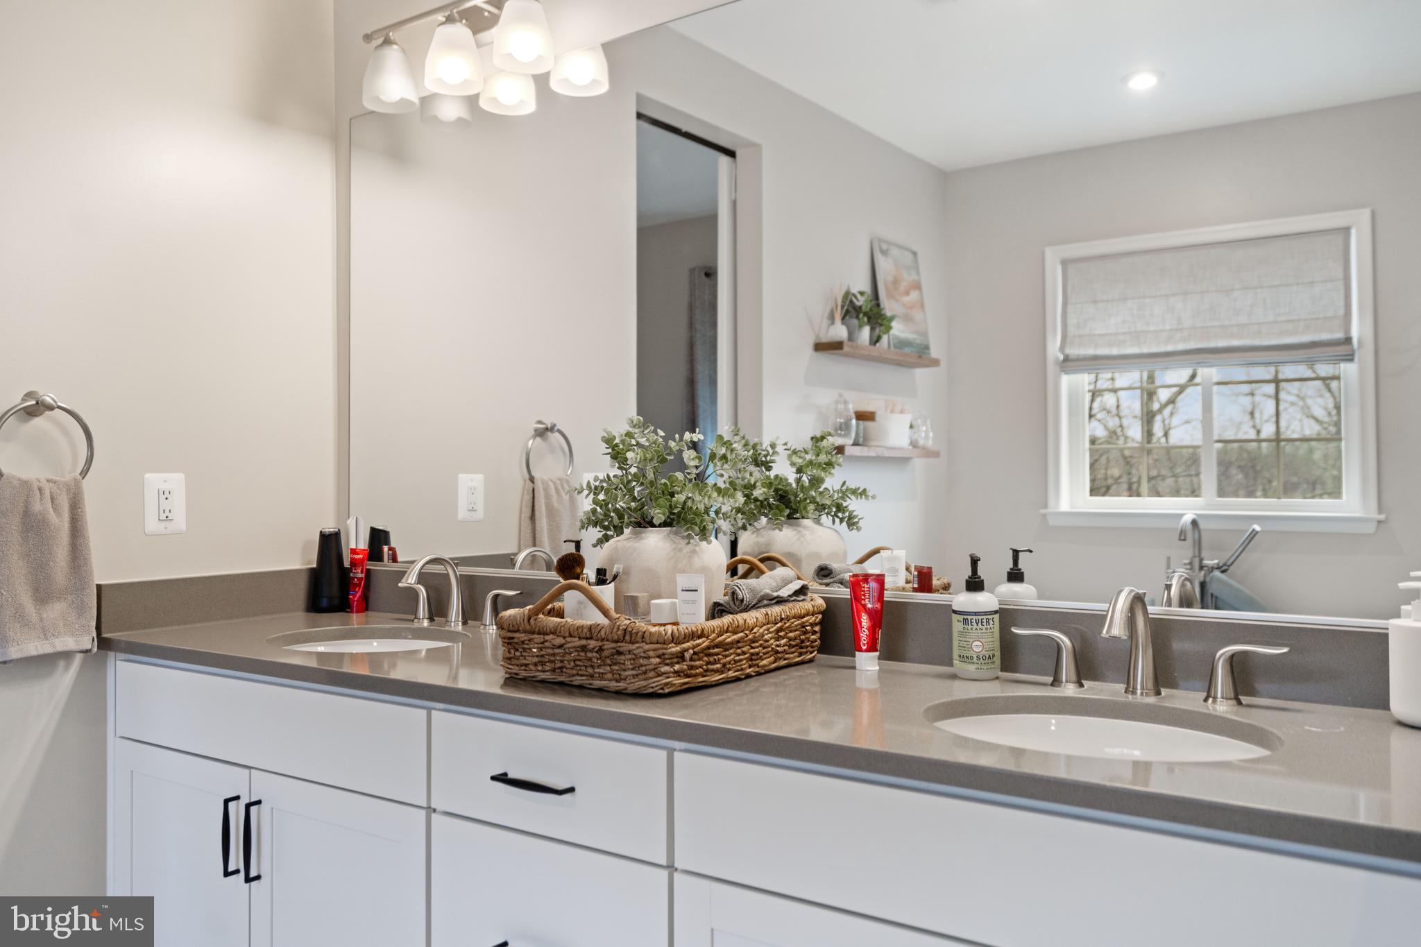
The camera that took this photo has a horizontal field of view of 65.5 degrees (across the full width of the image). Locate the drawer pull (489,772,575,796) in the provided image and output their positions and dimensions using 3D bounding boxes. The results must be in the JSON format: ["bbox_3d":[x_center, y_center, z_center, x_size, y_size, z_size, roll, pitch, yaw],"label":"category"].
[{"bbox_3d":[-0.247,0.431,1.532,0.137,0.013,0.029,0,0,34],"label":"drawer pull"}]

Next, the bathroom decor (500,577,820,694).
[{"bbox_3d":[-0.067,0.228,1.727,0.345,0.155,0.430,-1,-1,35],"label":"bathroom decor"}]

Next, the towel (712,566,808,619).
[{"bbox_3d":[0.080,0.195,1.750,0.088,0.083,0.190,-1,-1,35],"label":"towel"}]

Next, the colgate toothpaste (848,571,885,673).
[{"bbox_3d":[0.251,0.235,1.764,0.057,0.153,0.037,0,0,1],"label":"colgate toothpaste"}]

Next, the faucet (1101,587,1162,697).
[{"bbox_3d":[0.569,0.234,1.499,0.048,0.149,0.173,-1,0,37],"label":"faucet"}]

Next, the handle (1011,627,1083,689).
[{"bbox_3d":[0.494,0.269,1.620,0.105,0.081,0.047,0,0,30],"label":"handle"}]

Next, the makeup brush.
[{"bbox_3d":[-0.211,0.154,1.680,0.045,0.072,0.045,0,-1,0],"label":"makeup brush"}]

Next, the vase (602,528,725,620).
[{"bbox_3d":[-0.080,0.198,1.858,0.214,0.208,0.214,0,0,0],"label":"vase"}]

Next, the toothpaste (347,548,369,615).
[{"bbox_3d":[-0.810,0.245,2.552,0.056,0.152,0.036,0,0,26],"label":"toothpaste"}]

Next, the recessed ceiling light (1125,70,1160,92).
[{"bbox_3d":[1.696,-1.540,4.330,0.170,0.030,0.170,-1,0,35],"label":"recessed ceiling light"}]

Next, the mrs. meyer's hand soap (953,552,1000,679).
[{"bbox_3d":[0.395,0.209,1.643,0.068,0.187,0.070,0,-1,7],"label":"mrs. meyer's hand soap"}]

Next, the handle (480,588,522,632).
[{"bbox_3d":[-0.419,0.271,2.213,0.108,0.082,0.040,-1,-1,35],"label":"handle"}]

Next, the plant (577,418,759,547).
[{"bbox_3d":[-0.077,0.019,1.853,0.300,0.225,0.290,0,0,34],"label":"plant"}]

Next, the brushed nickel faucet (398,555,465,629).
[{"bbox_3d":[-0.561,0.238,2.248,0.050,0.148,0.165,-1,-1,35],"label":"brushed nickel faucet"}]

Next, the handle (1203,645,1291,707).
[{"bbox_3d":[0.709,0.268,1.462,0.105,0.081,0.047,-1,0,38],"label":"handle"}]

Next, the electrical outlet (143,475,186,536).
[{"bbox_3d":[-1.111,0.061,2.251,0.009,0.123,0.082,-1,-1,35],"label":"electrical outlet"}]

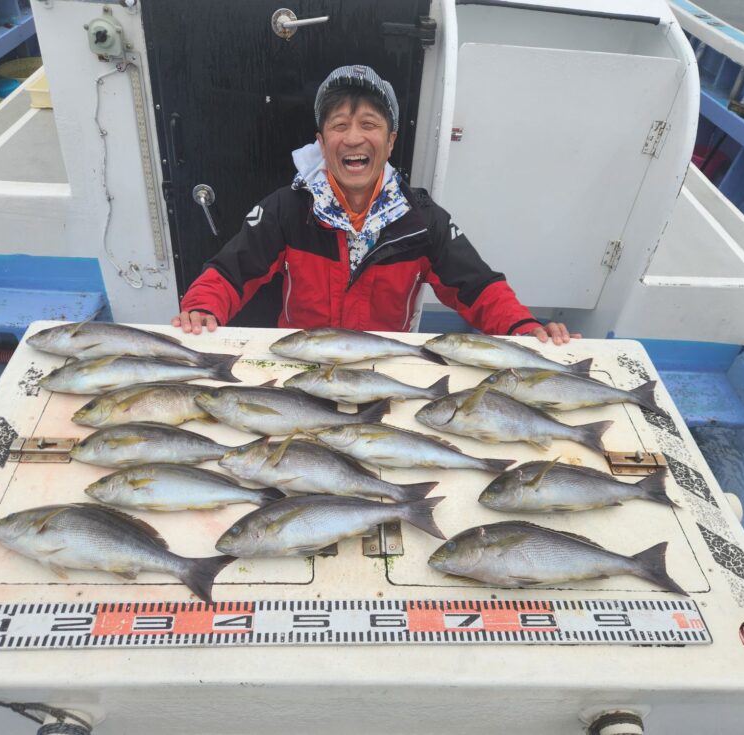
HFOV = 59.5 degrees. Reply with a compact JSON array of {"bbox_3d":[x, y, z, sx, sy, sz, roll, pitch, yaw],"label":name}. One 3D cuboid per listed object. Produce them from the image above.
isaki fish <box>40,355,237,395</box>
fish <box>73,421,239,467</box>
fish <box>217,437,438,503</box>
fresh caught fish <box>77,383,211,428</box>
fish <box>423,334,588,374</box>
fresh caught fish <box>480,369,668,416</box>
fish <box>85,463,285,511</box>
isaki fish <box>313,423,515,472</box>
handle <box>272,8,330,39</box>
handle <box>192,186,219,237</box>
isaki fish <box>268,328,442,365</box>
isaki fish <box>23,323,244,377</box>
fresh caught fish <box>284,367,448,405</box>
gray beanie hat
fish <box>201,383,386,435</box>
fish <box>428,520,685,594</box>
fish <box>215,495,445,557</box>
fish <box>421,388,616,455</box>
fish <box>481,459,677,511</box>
[{"bbox_3d":[-0.399,0.008,1.133,0.337,0.044,0.087,-5,42,-12],"label":"isaki fish"},{"bbox_3d":[-0.316,0.119,1.028,0.301,0.044,0.085,-1,42,-8],"label":"fish"},{"bbox_3d":[-0.064,0.157,1.006,0.342,0.050,0.098,6,41,1],"label":"fish"},{"bbox_3d":[-0.323,0.051,1.093,0.337,0.041,0.080,-9,43,-15],"label":"fresh caught fish"},{"bbox_3d":[0.264,-0.024,1.236,0.328,0.044,0.087,6,41,1],"label":"fish"},{"bbox_3d":[0.367,0.040,1.185,0.354,0.053,0.095,1,41,-5],"label":"fresh caught fish"},{"bbox_3d":[-0.273,0.179,0.965,0.291,0.043,0.078,3,41,-3],"label":"fish"},{"bbox_3d":[0.071,0.134,1.049,0.335,0.049,0.080,7,41,2],"label":"isaki fish"},{"bbox_3d":[-0.170,-0.802,1.536,0.135,0.065,0.045,1,41,-4],"label":"handle"},{"bbox_3d":[-0.473,-0.442,1.838,0.062,0.139,0.045,1,41,-4],"label":"handle"},{"bbox_3d":[-0.024,-0.041,1.236,0.338,0.050,0.088,0,41,-6],"label":"isaki fish"},{"bbox_3d":[-0.430,-0.041,1.185,0.386,0.045,0.093,5,41,0],"label":"isaki fish"},{"bbox_3d":[-0.003,0.033,1.147,0.302,0.040,0.080,-1,42,-7],"label":"fresh caught fish"},{"bbox_3d":[-0.032,-0.597,1.450,0.182,0.137,0.220,3,23,-3],"label":"gray beanie hat"},{"bbox_3d":[-0.134,0.073,1.095,0.334,0.049,0.101,2,41,-3],"label":"fish"},{"bbox_3d":[0.256,0.260,0.905,0.358,0.052,0.102,2,41,-4],"label":"fish"},{"bbox_3d":[-0.048,0.220,0.937,0.347,0.050,0.097,-6,42,-12],"label":"fish"},{"bbox_3d":[0.250,0.086,1.121,0.356,0.051,0.114,5,41,-1],"label":"fish"},{"bbox_3d":[0.319,0.181,1.004,0.326,0.048,0.095,-3,42,-9],"label":"fish"}]

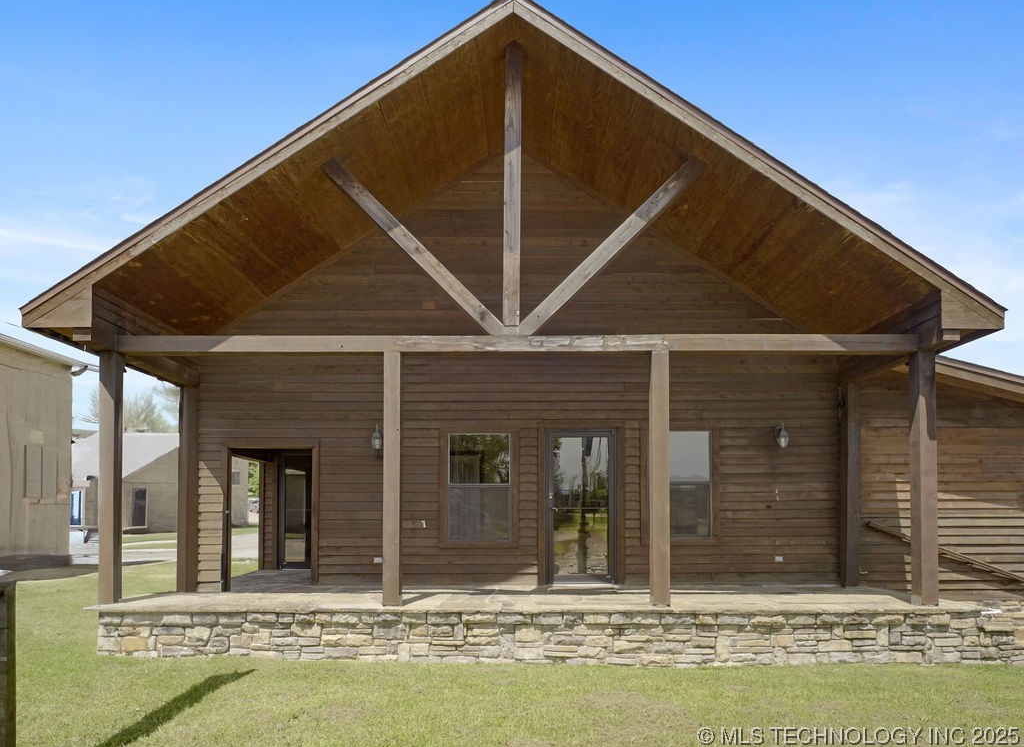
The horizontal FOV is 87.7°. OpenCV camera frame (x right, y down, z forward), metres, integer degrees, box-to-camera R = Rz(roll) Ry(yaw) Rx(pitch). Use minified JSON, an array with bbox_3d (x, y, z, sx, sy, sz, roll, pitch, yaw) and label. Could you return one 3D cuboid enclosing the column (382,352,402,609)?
[{"bbox_3d":[-1.265,1.081,5.650,0.165,2.663,0.165,0,-2,0],"label":"column"}]

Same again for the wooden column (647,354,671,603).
[{"bbox_3d":[1.562,1.091,5.650,0.170,2.682,0.170,0,-2,0],"label":"wooden column"}]

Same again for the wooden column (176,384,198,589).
[{"bbox_3d":[-4.249,1.497,6.980,0.170,2.678,0.170,0,-2,0],"label":"wooden column"}]

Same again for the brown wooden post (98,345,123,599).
[{"bbox_3d":[-4.282,1.090,5.700,0.165,2.687,0.165,0,-2,0],"label":"brown wooden post"}]

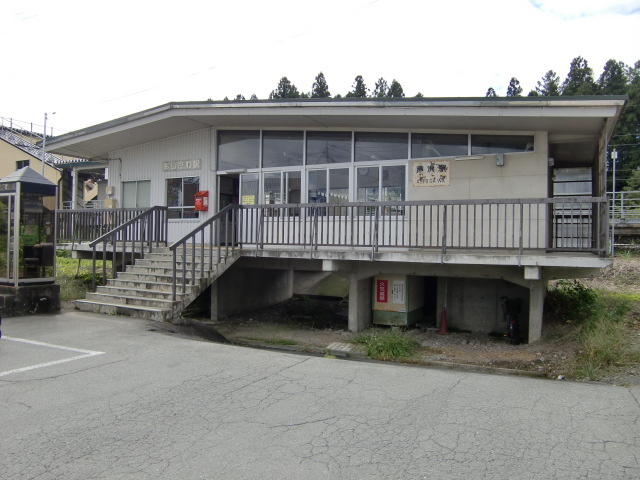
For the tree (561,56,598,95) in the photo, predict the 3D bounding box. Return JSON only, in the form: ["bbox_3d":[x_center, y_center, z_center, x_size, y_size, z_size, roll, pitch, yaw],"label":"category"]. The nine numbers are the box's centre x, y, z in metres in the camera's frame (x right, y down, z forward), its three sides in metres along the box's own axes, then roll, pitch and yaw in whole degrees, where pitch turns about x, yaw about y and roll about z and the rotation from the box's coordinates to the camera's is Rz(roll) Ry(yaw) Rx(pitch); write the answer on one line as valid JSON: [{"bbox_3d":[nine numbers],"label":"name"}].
[{"bbox_3d":[21.414,-6.901,42.925,5.000,16.600,5.000,1,-1,28],"label":"tree"}]

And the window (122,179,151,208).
[{"bbox_3d":[-6.194,-1.457,17.439,1.347,1.129,0.080,1,0,28],"label":"window"}]

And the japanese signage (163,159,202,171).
[{"bbox_3d":[-4.237,-2.278,15.885,1.551,0.354,0.060,1,-1,28],"label":"japanese signage"}]

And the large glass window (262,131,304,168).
[{"bbox_3d":[-1.026,-2.543,14.286,1.388,1.090,0.080,1,-1,28],"label":"large glass window"}]

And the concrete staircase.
[{"bbox_3d":[-4.010,1.004,12.999,3.074,1.518,2.444,1,0,28],"label":"concrete staircase"}]

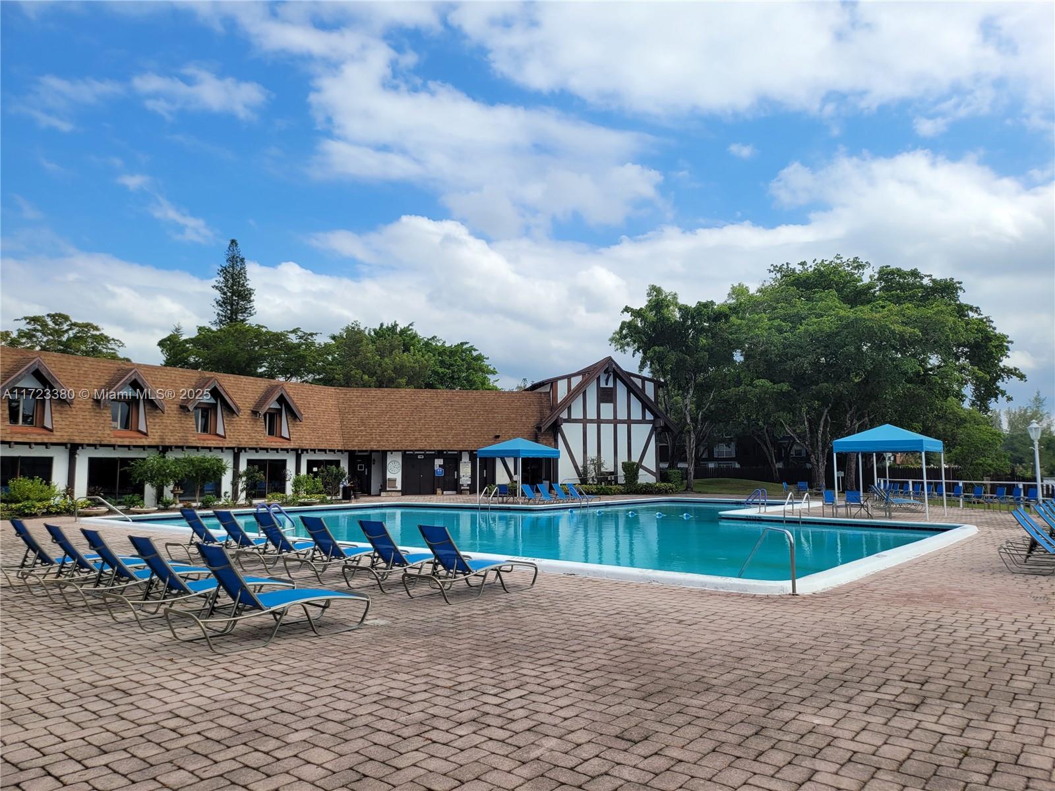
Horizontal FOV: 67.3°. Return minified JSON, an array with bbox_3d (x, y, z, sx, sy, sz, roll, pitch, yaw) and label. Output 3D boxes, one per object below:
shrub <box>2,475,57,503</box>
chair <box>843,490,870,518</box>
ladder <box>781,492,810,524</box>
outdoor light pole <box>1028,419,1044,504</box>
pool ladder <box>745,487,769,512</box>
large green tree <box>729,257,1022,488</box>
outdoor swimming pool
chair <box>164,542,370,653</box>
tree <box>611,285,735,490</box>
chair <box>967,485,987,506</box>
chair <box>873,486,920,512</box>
[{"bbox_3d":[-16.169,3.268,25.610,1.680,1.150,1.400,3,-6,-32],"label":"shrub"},{"bbox_3d":[10.807,3.584,26.087,0.610,0.870,0.620,0,-5,2],"label":"chair"},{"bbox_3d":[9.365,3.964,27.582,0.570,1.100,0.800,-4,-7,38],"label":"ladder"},{"bbox_3d":[17.879,2.518,27.781,0.480,3.330,0.480,-3,-6,33],"label":"outdoor light pole"},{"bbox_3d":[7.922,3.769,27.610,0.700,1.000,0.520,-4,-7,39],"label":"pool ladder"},{"bbox_3d":[22.900,-1.436,52.339,17.800,15.600,16.200,-2,-6,24],"label":"large green tree"},{"bbox_3d":[2.877,4.478,27.112,21.300,1.000,25.600,-4,-7,39],"label":"outdoor swimming pool"},{"bbox_3d":[-2.466,1.852,7.707,0.700,0.910,1.840,-5,-7,42],"label":"chair"},{"bbox_3d":[8.904,-0.355,48.728,7.800,12.600,7.500,-1,-5,10],"label":"tree"},{"bbox_3d":[17.692,4.046,31.383,0.660,0.940,0.600,0,-5,-4],"label":"chair"},{"bbox_3d":[13.016,3.650,27.848,1.880,0.880,0.690,-1,-5,14],"label":"chair"}]

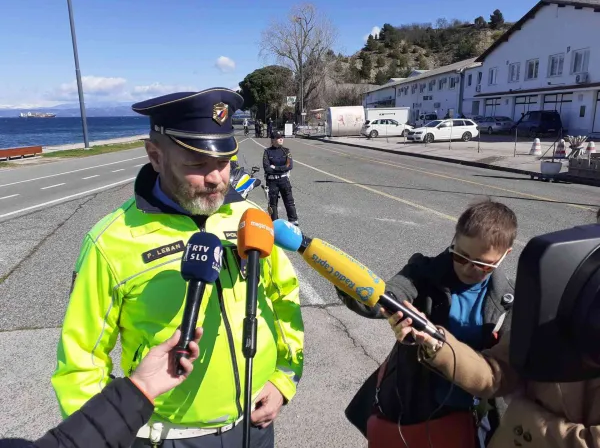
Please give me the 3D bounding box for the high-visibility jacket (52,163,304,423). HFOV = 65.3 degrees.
[{"bbox_3d":[-0.333,0.193,1.307,0.650,0.710,0.380,-8,15,-28],"label":"high-visibility jacket"}]

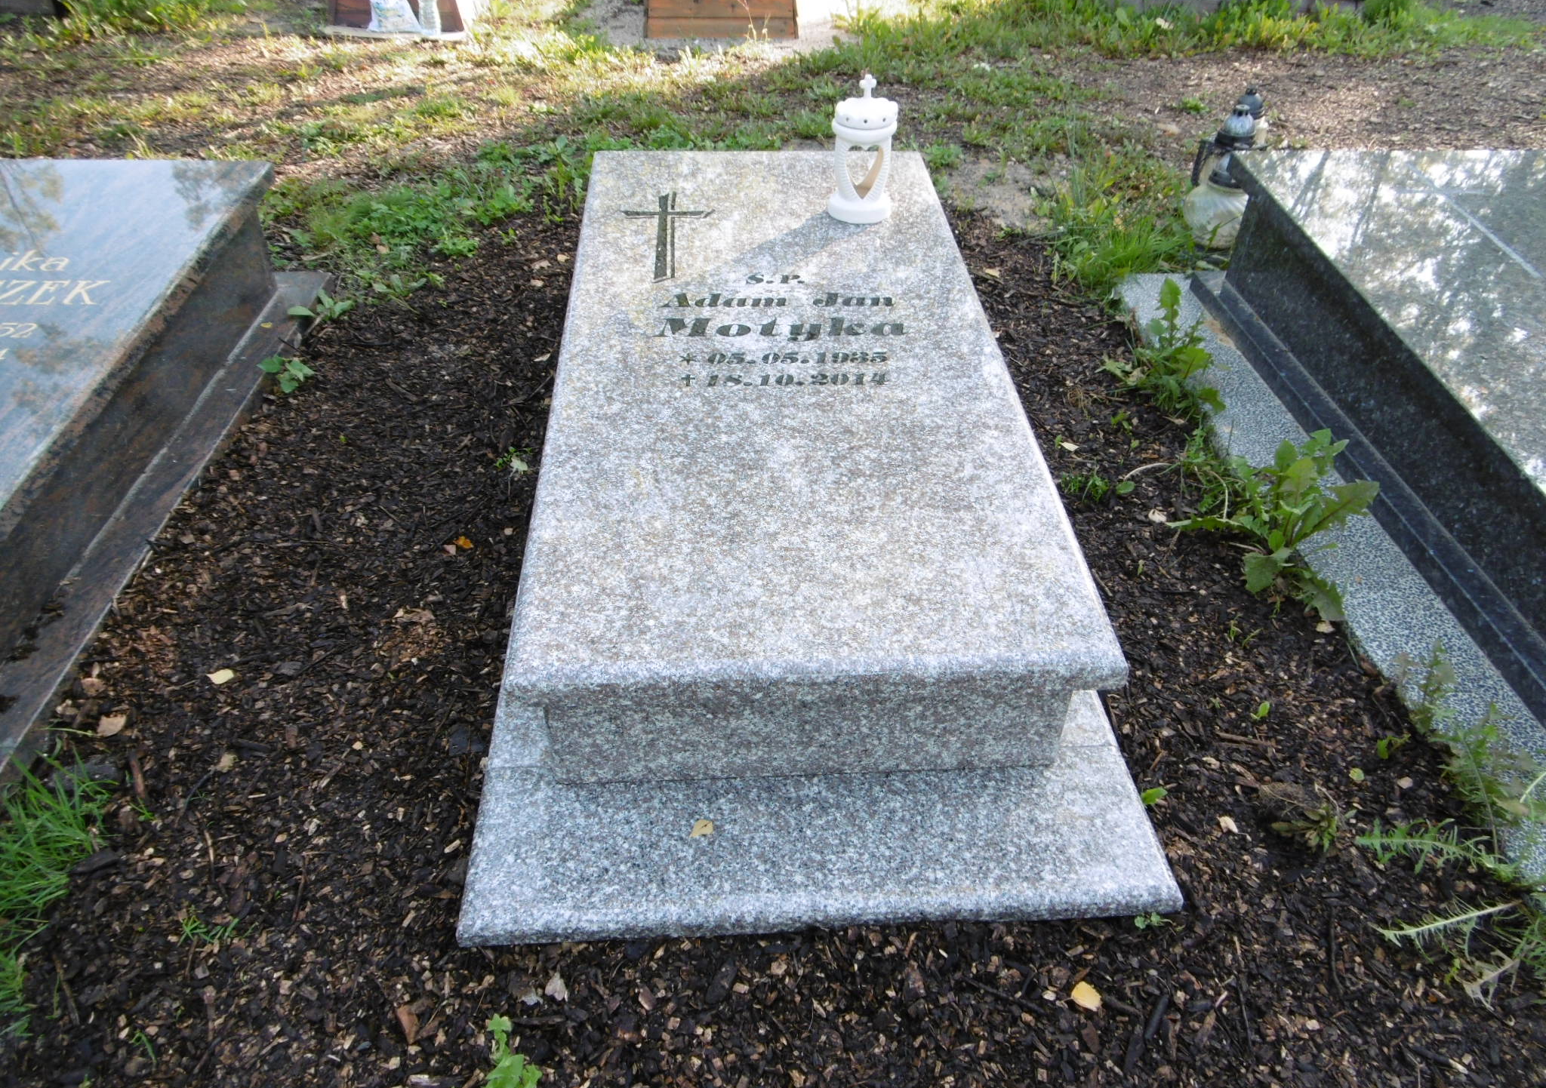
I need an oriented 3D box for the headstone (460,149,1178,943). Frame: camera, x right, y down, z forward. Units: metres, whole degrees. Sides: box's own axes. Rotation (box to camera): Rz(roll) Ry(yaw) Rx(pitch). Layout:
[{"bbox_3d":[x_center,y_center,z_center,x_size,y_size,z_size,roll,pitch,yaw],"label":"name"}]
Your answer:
[{"bbox_3d":[0.013,-0.249,2.038,0.940,0.378,1.946,-1,39,-3],"label":"headstone"}]

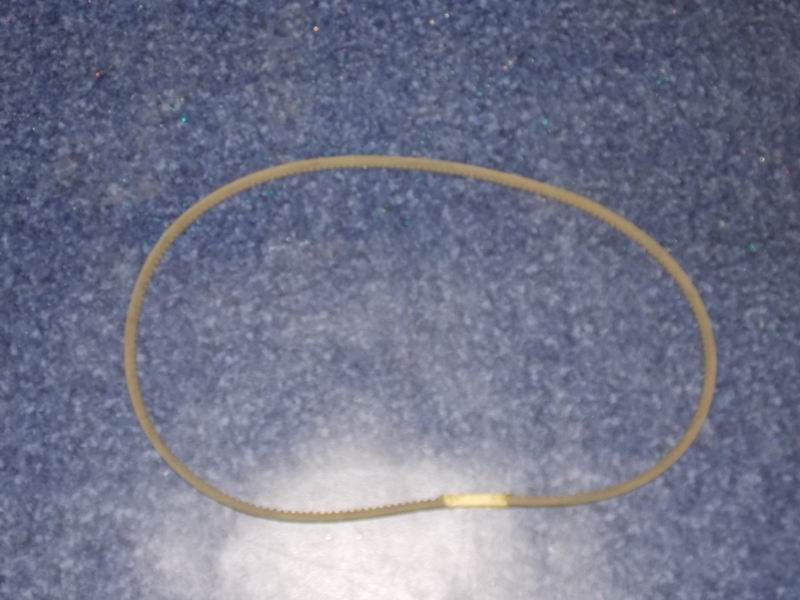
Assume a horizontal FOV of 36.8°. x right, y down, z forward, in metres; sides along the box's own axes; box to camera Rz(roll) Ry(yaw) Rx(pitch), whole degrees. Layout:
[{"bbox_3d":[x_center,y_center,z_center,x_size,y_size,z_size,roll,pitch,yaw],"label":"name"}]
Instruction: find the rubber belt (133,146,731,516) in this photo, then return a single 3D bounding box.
[{"bbox_3d":[0.019,0.024,1.116,0.543,0.012,0.349,-4,72,-3],"label":"rubber belt"}]

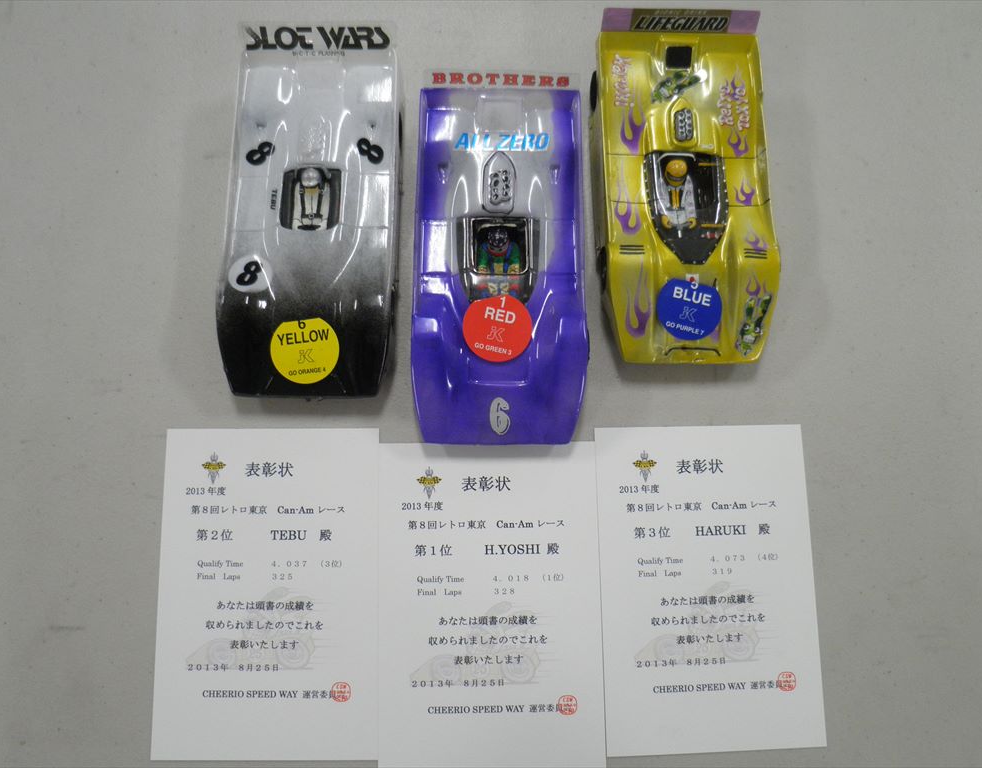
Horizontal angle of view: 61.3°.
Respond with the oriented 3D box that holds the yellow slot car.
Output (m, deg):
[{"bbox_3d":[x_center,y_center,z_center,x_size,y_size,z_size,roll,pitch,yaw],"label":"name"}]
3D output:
[{"bbox_3d":[0.093,-0.092,0.392,0.083,0.037,0.162,-2,82,-2],"label":"yellow slot car"}]

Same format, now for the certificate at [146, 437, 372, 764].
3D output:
[{"bbox_3d":[-0.101,0.095,0.379,0.100,0.001,0.148,0,82,-2],"label":"certificate"}]

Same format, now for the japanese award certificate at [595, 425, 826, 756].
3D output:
[{"bbox_3d":[0.101,0.093,0.385,0.100,0.001,0.148,-1,82,-2],"label":"japanese award certificate"}]

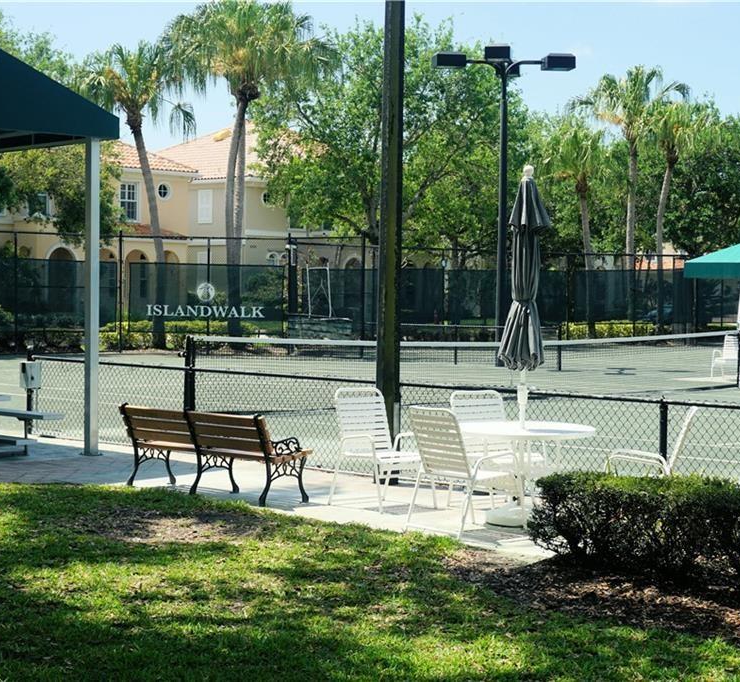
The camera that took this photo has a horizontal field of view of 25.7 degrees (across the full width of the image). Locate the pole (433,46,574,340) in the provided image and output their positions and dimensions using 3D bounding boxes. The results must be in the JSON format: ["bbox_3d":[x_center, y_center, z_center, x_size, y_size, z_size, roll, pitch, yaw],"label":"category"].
[{"bbox_3d":[3.125,-3.019,37.679,3.350,7.230,3.200,1,2,5],"label":"pole"}]

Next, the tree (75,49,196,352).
[{"bbox_3d":[-6.621,-4.188,46.375,3.400,8.856,3.400,1,2,0],"label":"tree"}]

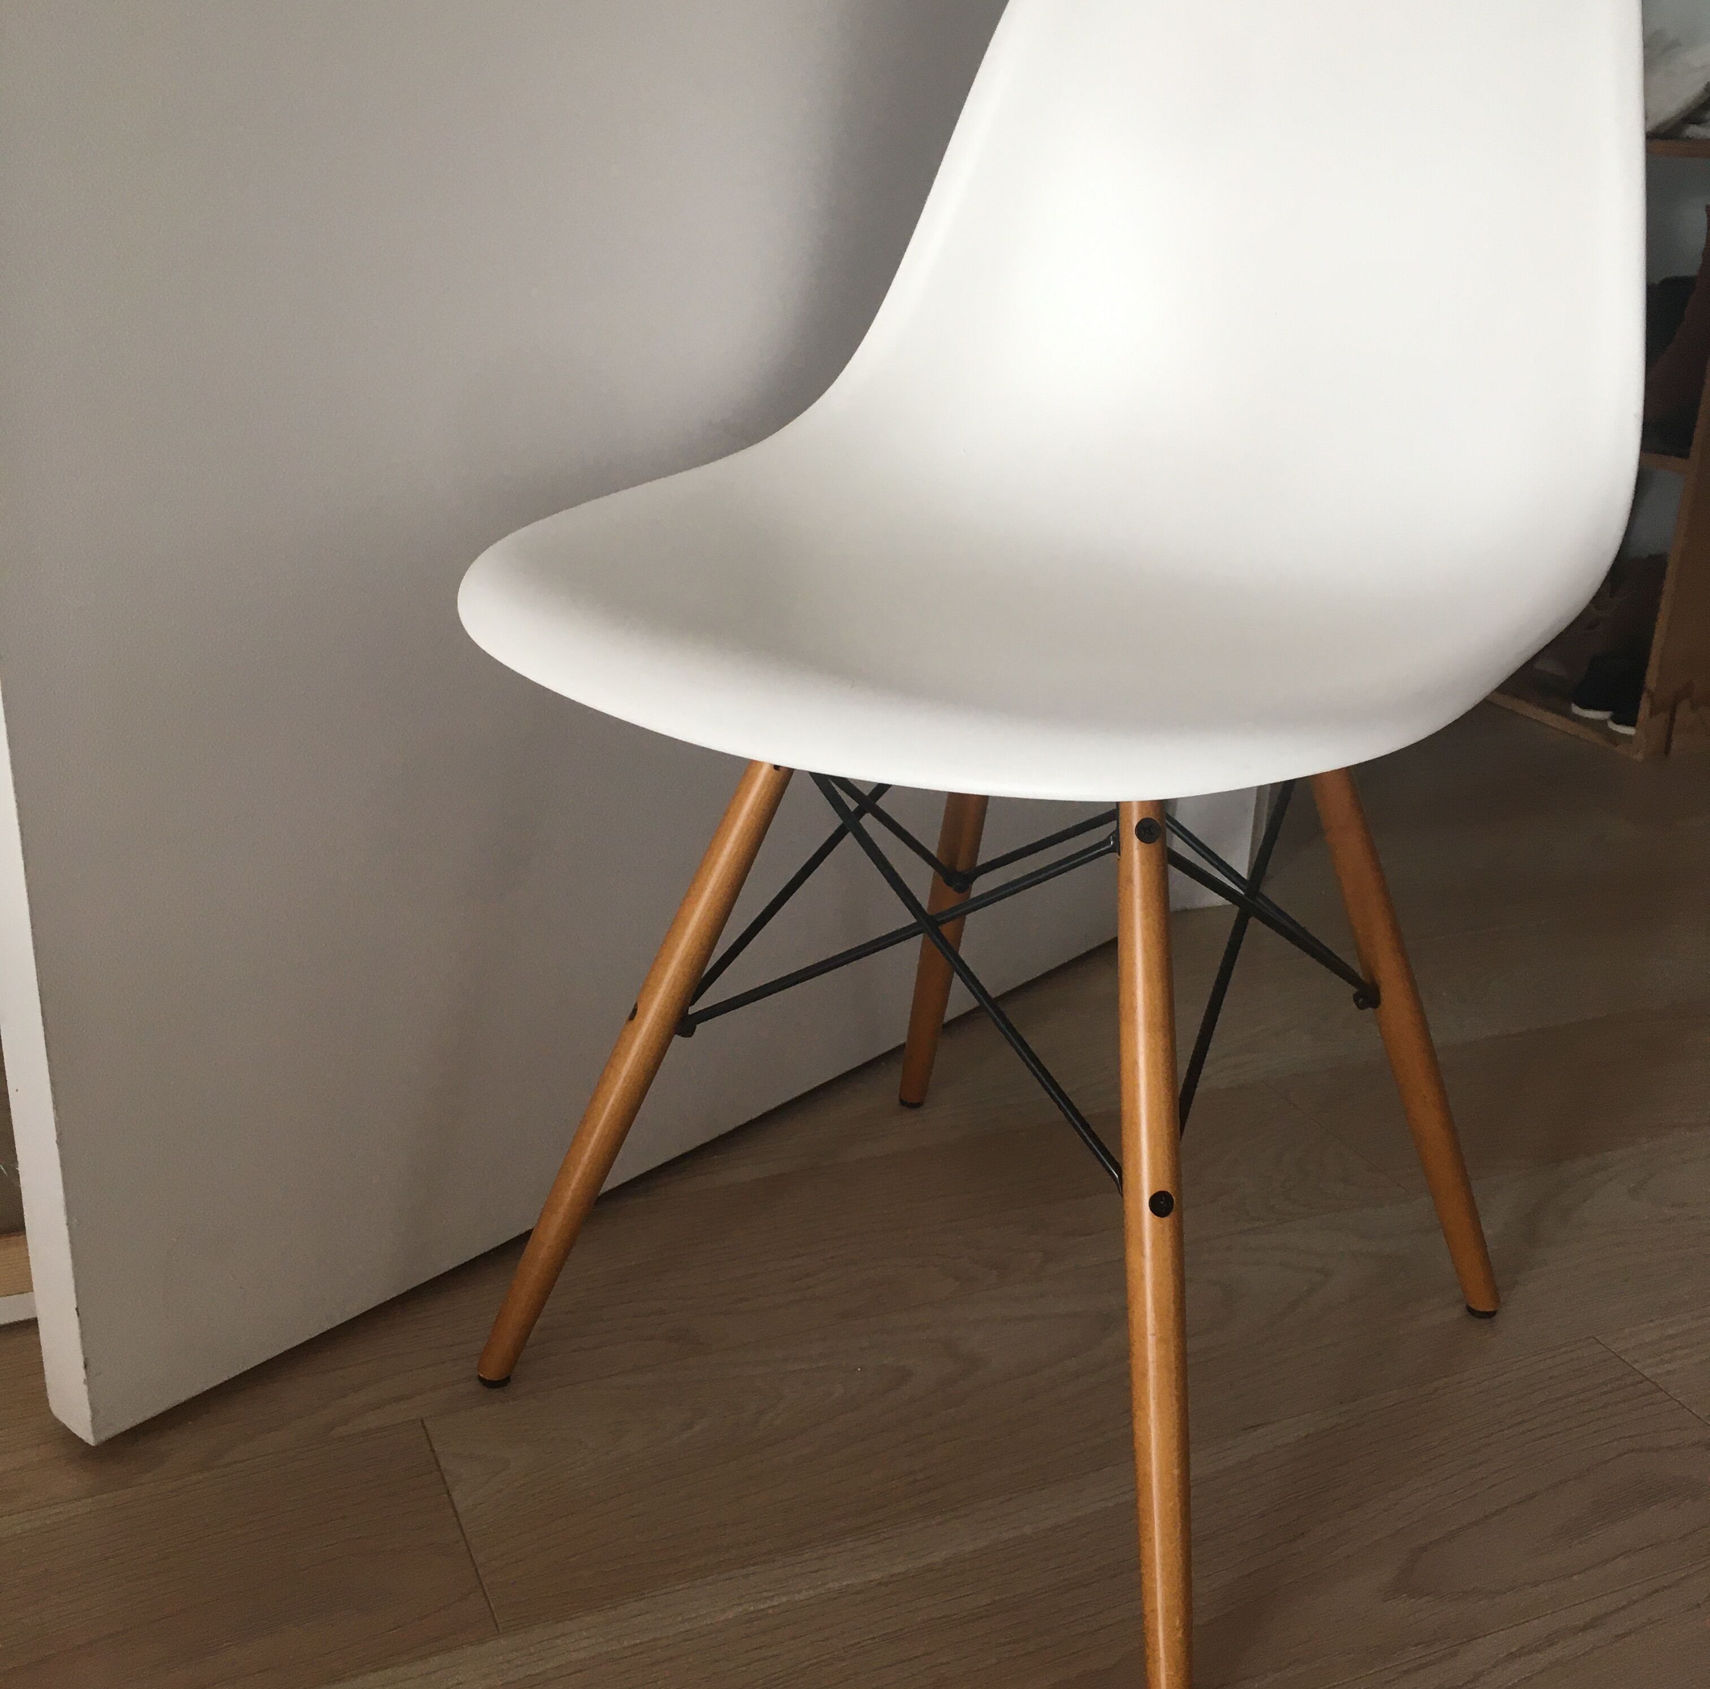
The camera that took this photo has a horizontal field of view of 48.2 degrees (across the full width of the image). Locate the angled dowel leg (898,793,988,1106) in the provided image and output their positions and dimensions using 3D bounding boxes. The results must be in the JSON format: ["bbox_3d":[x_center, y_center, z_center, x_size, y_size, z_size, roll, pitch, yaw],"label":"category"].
[{"bbox_3d":[0.058,0.032,1.188,0.025,0.401,0.025,-1,43,-9],"label":"angled dowel leg"}]

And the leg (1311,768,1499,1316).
[{"bbox_3d":[0.295,0.097,1.027,0.025,0.397,0.025,-22,22,-1],"label":"leg"}]

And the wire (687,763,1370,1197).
[{"bbox_3d":[0.095,0.009,0.961,0.264,0.174,0.264,15,24,33],"label":"wire"}]

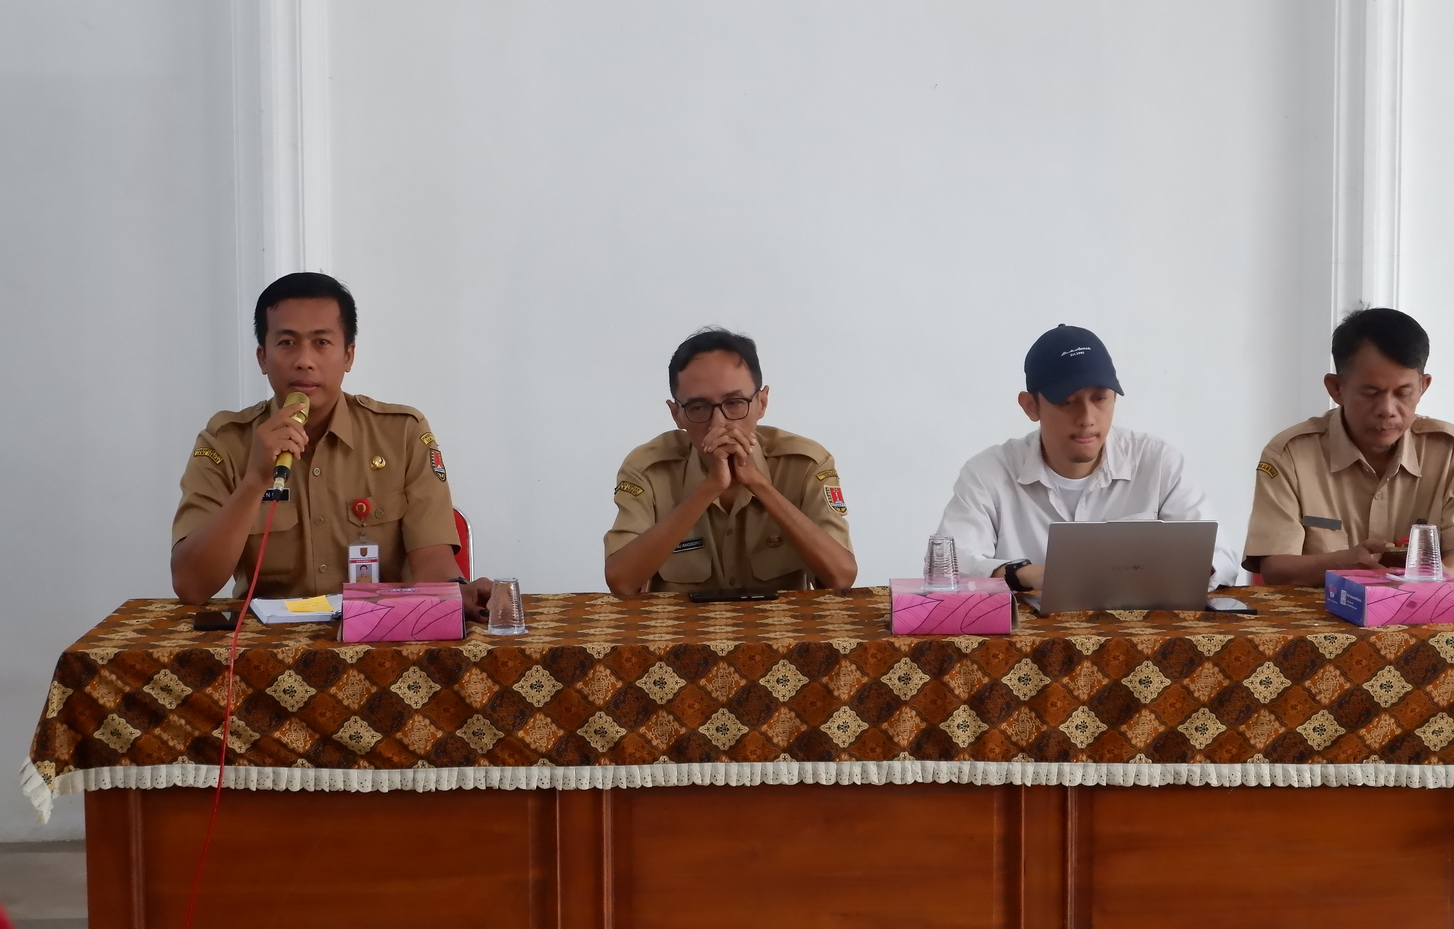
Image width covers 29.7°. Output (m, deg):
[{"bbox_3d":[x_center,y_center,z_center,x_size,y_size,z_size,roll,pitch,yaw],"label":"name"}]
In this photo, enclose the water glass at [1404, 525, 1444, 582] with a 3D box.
[{"bbox_3d":[1.247,0.159,4.909,0.067,0.094,0.067,0,5,0],"label":"water glass"}]

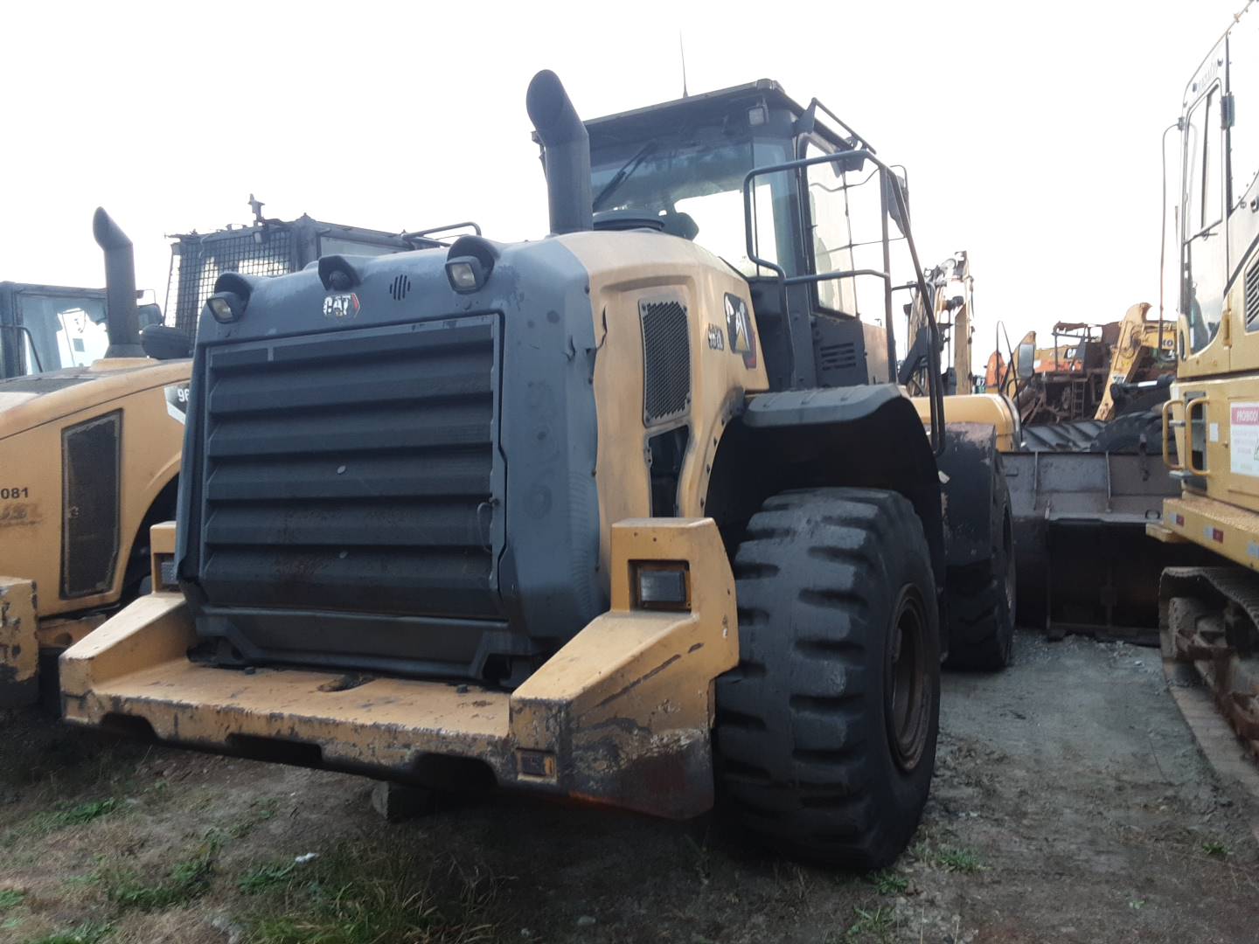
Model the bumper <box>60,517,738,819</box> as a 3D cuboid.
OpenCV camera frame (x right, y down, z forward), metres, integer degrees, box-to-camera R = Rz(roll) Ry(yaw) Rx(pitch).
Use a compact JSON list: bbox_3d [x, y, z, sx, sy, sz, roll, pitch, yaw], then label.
[{"bbox_3d":[-0.865,0.656,3.420,2.343,0.942,0.877,-2,2,28],"label":"bumper"}]

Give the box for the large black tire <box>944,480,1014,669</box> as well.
[{"bbox_3d":[2.430,0.662,7.515,0.612,1.610,1.610,-2,2,28],"label":"large black tire"}]

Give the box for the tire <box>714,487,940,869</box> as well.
[{"bbox_3d":[0.936,0.873,4.508,0.612,1.610,1.610,-2,2,28],"label":"tire"}]

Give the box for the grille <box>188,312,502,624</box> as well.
[{"bbox_3d":[-0.948,-0.002,3.304,1.272,0.918,0.120,-2,-4,28],"label":"grille"}]

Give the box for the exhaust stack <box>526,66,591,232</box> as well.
[{"bbox_3d":[-0.298,-1.344,4.339,0.185,0.676,0.346,-2,2,28],"label":"exhaust stack"}]

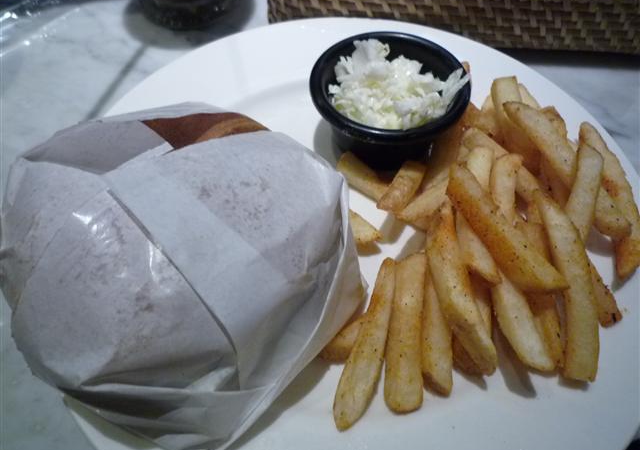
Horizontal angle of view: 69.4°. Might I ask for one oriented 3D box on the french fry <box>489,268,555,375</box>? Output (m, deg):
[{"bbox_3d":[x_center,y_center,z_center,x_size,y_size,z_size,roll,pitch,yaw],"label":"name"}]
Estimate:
[{"bbox_3d":[0.082,0.038,0.190,0.011,0.012,0.045,-19,77,-11],"label":"french fry"}]

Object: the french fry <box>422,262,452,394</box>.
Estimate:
[{"bbox_3d":[0.048,0.041,0.190,0.011,0.011,0.055,0,66,0],"label":"french fry"}]

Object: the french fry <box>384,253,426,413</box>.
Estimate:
[{"bbox_3d":[0.036,0.042,0.188,0.014,0.012,0.065,6,68,4],"label":"french fry"}]

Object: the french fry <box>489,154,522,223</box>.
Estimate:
[{"bbox_3d":[0.084,-0.015,0.206,0.011,0.011,0.036,11,71,7],"label":"french fry"}]

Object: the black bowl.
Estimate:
[{"bbox_3d":[0.035,-0.062,0.246,0.079,0.036,0.079,0,58,0],"label":"black bowl"}]

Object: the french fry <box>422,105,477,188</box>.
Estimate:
[{"bbox_3d":[0.065,-0.040,0.234,0.014,0.013,0.059,24,61,14],"label":"french fry"}]

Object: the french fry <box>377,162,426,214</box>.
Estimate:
[{"bbox_3d":[0.038,-0.019,0.219,0.011,0.011,0.029,27,64,16],"label":"french fry"}]

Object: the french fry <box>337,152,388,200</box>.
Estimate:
[{"bbox_3d":[0.023,-0.023,0.235,0.036,0.011,0.011,38,65,21],"label":"french fry"}]

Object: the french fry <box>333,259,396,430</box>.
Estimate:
[{"bbox_3d":[0.019,0.046,0.186,0.013,0.012,0.069,15,68,9],"label":"french fry"}]

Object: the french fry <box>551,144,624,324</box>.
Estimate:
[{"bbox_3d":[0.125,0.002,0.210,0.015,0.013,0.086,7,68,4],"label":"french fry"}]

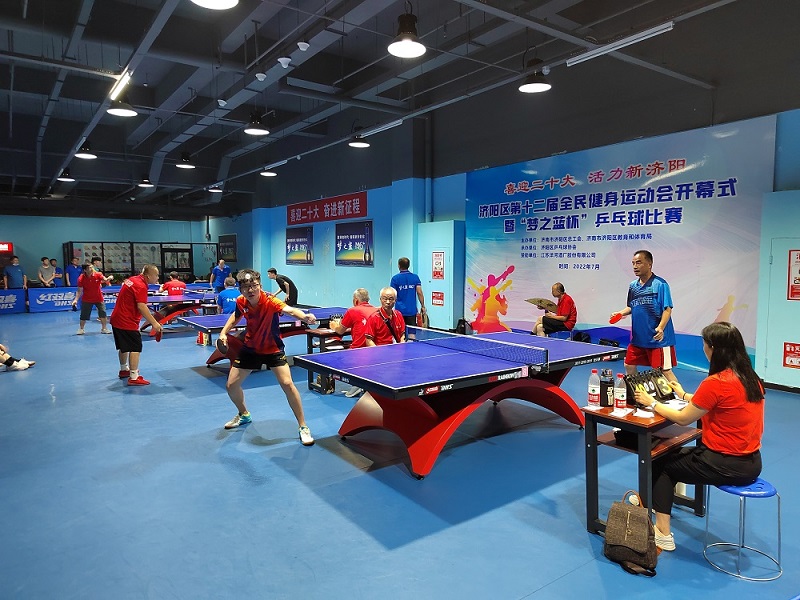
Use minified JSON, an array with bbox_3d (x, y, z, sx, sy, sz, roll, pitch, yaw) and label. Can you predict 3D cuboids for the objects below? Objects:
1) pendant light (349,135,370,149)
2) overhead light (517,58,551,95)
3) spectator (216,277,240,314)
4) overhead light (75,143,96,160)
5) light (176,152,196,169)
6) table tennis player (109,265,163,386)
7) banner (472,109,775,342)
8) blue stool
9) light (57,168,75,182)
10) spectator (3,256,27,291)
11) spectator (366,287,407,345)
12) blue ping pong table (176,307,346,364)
[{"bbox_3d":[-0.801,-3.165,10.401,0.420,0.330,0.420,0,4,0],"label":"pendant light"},{"bbox_3d":[1.695,-2.827,6.634,0.410,0.360,0.410,0,4,0],"label":"overhead light"},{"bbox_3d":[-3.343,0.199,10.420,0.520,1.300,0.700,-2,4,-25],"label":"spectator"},{"bbox_3d":[-6.829,-3.289,11.555,0.420,0.340,0.420,-3,5,-36],"label":"overhead light"},{"bbox_3d":[-5.152,-3.381,12.782,0.420,0.350,0.420,-3,5,-36],"label":"light"},{"bbox_3d":[-3.540,0.302,7.140,0.660,1.570,0.600,-3,5,-33],"label":"table tennis player"},{"bbox_3d":[3.229,-0.908,9.525,0.050,3.500,5.950,-3,5,-36],"label":"banner"},{"bbox_3d":[1.823,1.165,2.835,0.350,0.455,0.350,0,4,0],"label":"blue stool"},{"bbox_3d":[-9.471,-3.576,15.089,0.420,0.340,0.420,-3,5,-36],"label":"light"},{"bbox_3d":[-12.185,-0.485,16.800,0.580,1.750,0.340,-3,5,-35],"label":"spectator"},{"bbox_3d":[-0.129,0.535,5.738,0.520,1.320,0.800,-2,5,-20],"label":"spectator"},{"bbox_3d":[-1.797,0.576,8.258,2.740,0.860,1.640,-3,5,-36],"label":"blue ping pong table"}]

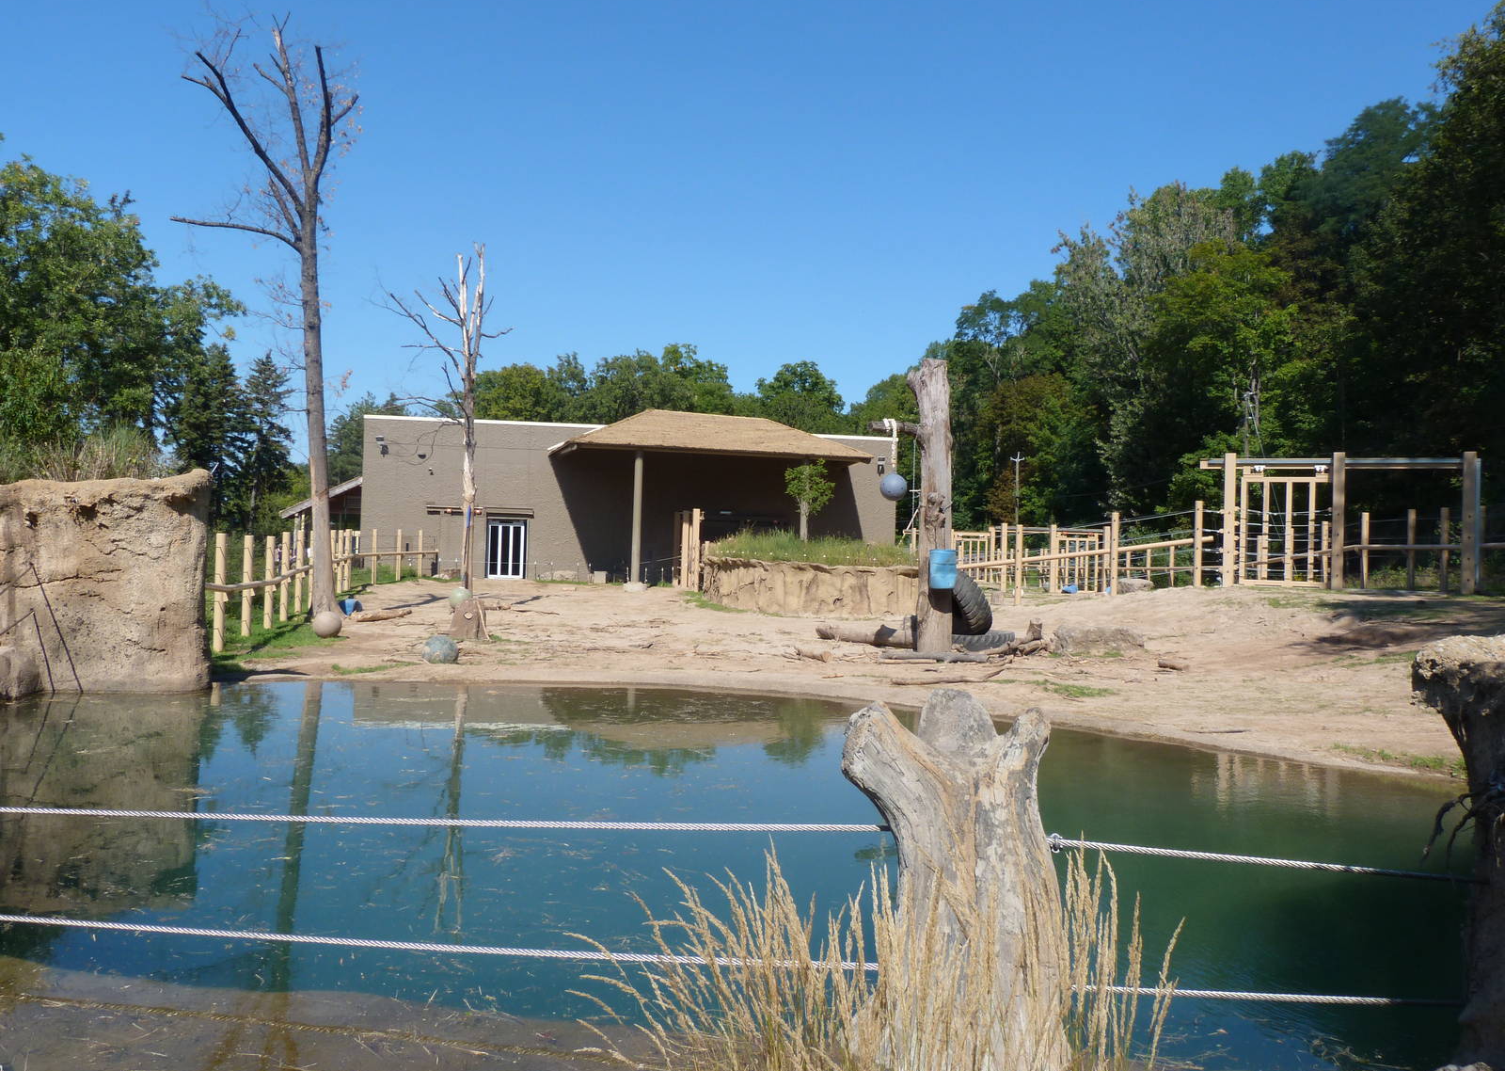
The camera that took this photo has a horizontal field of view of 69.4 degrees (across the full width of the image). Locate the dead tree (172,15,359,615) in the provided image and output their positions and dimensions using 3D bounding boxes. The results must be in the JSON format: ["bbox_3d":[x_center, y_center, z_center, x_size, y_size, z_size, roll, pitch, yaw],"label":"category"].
[{"bbox_3d":[-15.582,-6.960,34.500,5.400,18.800,5.000,2,-1,-25],"label":"dead tree"}]

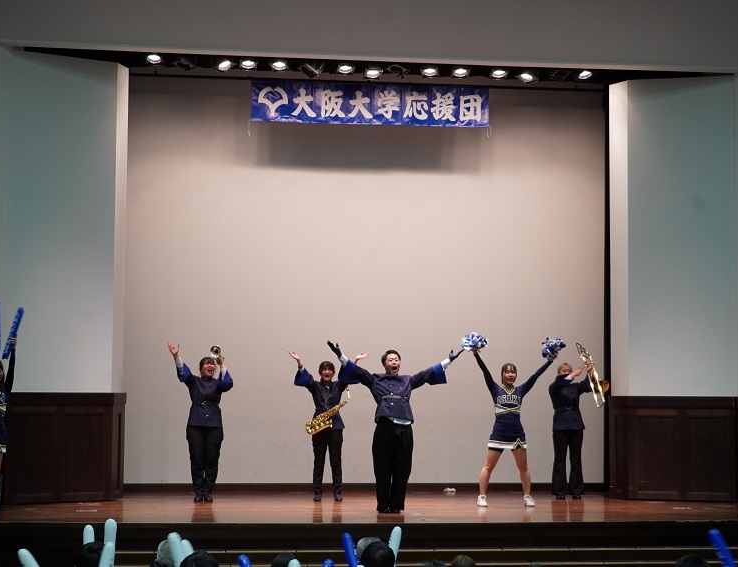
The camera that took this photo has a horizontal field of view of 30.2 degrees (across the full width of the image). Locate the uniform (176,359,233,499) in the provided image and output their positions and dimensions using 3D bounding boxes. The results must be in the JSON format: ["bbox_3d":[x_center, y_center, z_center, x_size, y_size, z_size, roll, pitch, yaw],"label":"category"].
[{"bbox_3d":[-1.859,1.644,15.500,0.620,1.560,0.420,1,-4,-5],"label":"uniform"}]

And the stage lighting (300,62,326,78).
[{"bbox_3d":[-0.657,-2.477,15.900,0.240,0.220,0.220,-47,22,-27],"label":"stage lighting"}]

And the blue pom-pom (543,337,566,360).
[{"bbox_3d":[2.037,0.707,15.100,0.260,0.230,0.250,1,-4,-6],"label":"blue pom-pom"}]

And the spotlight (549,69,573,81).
[{"bbox_3d":[2.281,-2.476,16.200,0.220,0.240,0.220,1,-42,-15],"label":"spotlight"}]

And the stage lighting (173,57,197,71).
[{"bbox_3d":[-2.101,-2.526,15.700,0.220,0.240,0.220,-2,-46,32],"label":"stage lighting"}]

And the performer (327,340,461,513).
[{"bbox_3d":[0.267,1.495,14.300,1.360,1.780,0.480,1,-4,-7],"label":"performer"}]

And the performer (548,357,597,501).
[{"bbox_3d":[2.402,1.719,16.100,0.520,1.600,0.480,1,-4,-9],"label":"performer"}]

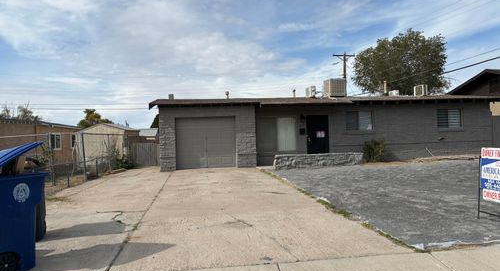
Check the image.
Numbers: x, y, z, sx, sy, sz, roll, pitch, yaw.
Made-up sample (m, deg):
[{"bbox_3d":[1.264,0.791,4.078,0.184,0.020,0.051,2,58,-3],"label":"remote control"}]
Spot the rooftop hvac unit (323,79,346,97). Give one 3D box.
[{"bbox_3d":[4.320,-2.360,19.040,0.880,0.880,0.870,-1,0,-8],"label":"rooftop hvac unit"}]

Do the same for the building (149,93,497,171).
[{"bbox_3d":[3.110,-0.294,19.140,15.100,3.200,7.400,-1,0,-8],"label":"building"}]

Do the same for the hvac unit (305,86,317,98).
[{"bbox_3d":[3.120,-2.140,19.100,0.300,0.550,0.820,-1,0,-8],"label":"hvac unit"}]

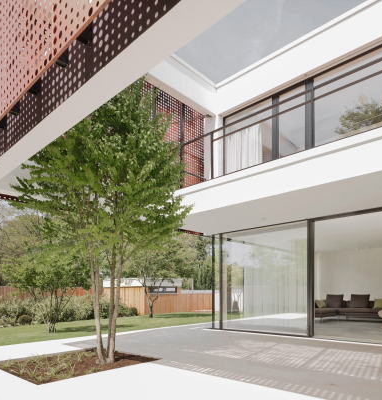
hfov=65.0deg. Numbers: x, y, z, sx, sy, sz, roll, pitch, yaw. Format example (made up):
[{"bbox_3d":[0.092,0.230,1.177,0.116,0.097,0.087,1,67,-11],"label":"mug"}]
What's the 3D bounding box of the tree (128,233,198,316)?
[{"bbox_3d":[-1.280,3.550,14.100,3.200,4.050,3.100,0,0,0],"label":"tree"}]

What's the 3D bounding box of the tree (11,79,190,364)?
[{"bbox_3d":[-1.350,0.320,4.500,2.600,4.250,2.500,0,0,0],"label":"tree"}]

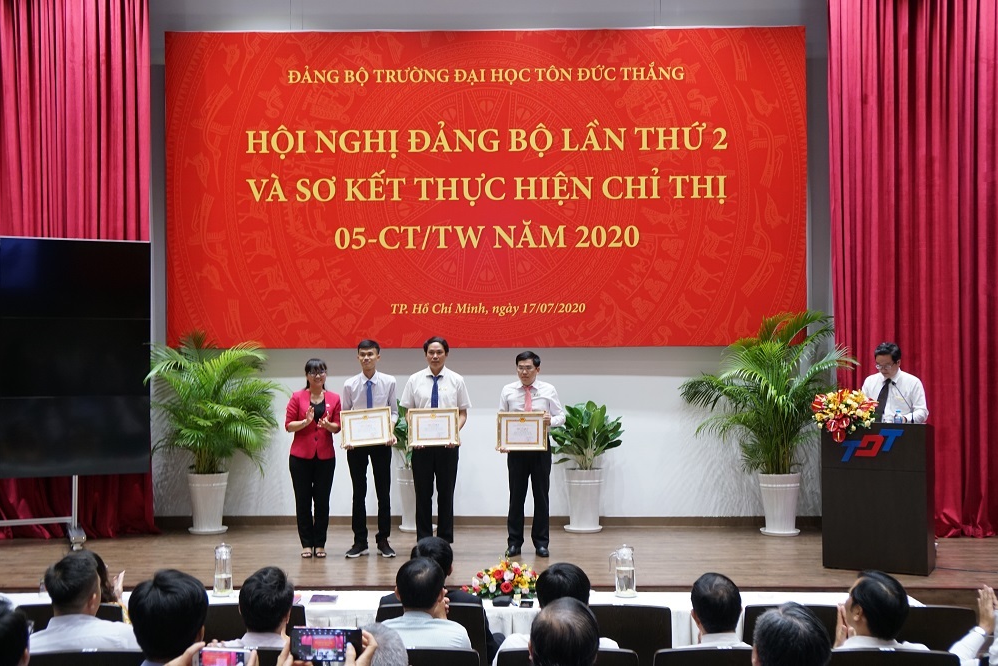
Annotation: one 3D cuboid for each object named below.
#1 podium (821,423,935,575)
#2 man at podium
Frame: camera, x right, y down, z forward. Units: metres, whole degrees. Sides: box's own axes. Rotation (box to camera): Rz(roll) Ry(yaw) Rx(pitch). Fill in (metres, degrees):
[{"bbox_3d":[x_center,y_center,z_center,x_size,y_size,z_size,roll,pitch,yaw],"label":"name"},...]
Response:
[{"bbox_3d":[2.845,1.212,8.741,0.740,1.090,0.400,-1,-2,27],"label":"podium"},{"bbox_3d":[3.135,0.929,9.220,0.510,1.710,0.400,-1,-1,27],"label":"man at podium"}]

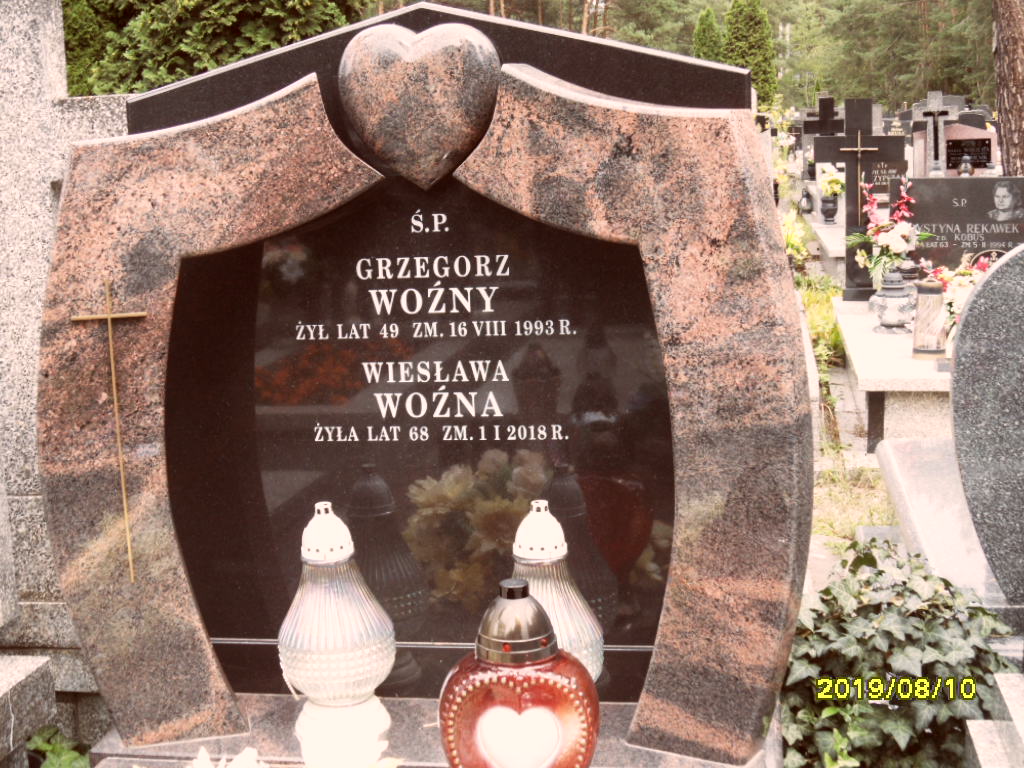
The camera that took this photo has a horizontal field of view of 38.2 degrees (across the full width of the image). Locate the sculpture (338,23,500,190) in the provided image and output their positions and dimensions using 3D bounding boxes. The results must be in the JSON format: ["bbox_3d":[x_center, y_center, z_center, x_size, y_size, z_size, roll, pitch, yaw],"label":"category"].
[{"bbox_3d":[-0.127,-0.385,2.046,0.230,0.231,0.089,-1,9,10],"label":"sculpture"}]

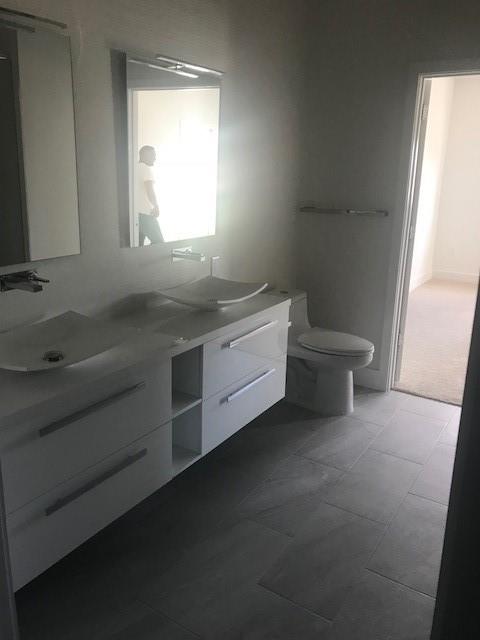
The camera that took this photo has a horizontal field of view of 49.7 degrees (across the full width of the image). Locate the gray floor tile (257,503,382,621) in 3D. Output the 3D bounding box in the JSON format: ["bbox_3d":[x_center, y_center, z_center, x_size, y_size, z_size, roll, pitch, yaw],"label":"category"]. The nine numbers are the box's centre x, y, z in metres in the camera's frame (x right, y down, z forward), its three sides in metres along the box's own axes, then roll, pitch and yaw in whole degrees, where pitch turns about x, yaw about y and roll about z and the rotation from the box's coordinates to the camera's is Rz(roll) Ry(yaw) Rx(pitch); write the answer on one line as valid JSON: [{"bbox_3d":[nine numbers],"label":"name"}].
[{"bbox_3d":[0.361,0.952,2.106,0.305,0.010,0.608,11,19,31],"label":"gray floor tile"}]

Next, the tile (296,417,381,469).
[{"bbox_3d":[0.598,0.700,3.010,0.305,0.010,0.608,11,19,31],"label":"tile"}]

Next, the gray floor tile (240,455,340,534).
[{"bbox_3d":[0.272,0.832,2.519,0.305,0.010,0.608,11,19,31],"label":"gray floor tile"}]

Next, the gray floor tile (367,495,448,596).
[{"bbox_3d":[0.784,0.937,2.194,0.305,0.010,0.608,11,19,31],"label":"gray floor tile"}]

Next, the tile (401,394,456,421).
[{"bbox_3d":[1.254,0.591,3.449,0.305,0.010,0.282,11,19,31],"label":"tile"}]

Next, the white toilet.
[{"bbox_3d":[0.495,0.203,3.467,0.755,0.690,0.390,11,19,31],"label":"white toilet"}]

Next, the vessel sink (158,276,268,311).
[{"bbox_3d":[-0.130,-0.124,2.611,0.370,0.105,0.460,11,19,31],"label":"vessel sink"}]

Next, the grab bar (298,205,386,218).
[{"bbox_3d":[0.703,-0.745,3.548,0.639,0.035,0.075,11,19,31],"label":"grab bar"}]

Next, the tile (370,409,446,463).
[{"bbox_3d":[1.014,0.688,3.088,0.305,0.010,0.608,11,19,31],"label":"tile"}]

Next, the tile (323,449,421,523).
[{"bbox_3d":[0.688,0.820,2.597,0.305,0.010,0.608,11,19,31],"label":"tile"}]

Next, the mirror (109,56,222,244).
[{"bbox_3d":[-0.328,-0.792,2.525,0.025,0.808,0.774,11,19,31],"label":"mirror"}]

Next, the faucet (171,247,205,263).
[{"bbox_3d":[-0.261,-0.327,2.607,0.210,0.080,0.060,11,19,31],"label":"faucet"}]

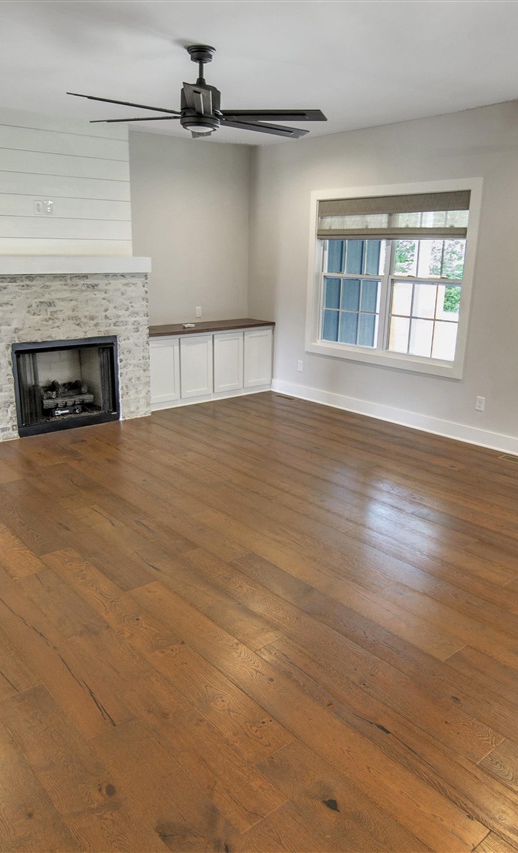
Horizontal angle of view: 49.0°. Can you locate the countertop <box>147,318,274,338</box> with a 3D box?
[{"bbox_3d":[-0.648,-1.144,6.592,1.771,0.036,0.450,-12,21,-35],"label":"countertop"}]

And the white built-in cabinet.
[{"bbox_3d":[-0.668,-0.743,6.709,1.751,0.802,0.430,-12,21,-35],"label":"white built-in cabinet"}]

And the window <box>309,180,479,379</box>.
[{"bbox_3d":[1.221,-1.474,5.671,0.100,1.712,1.948,-14,22,-40],"label":"window"}]

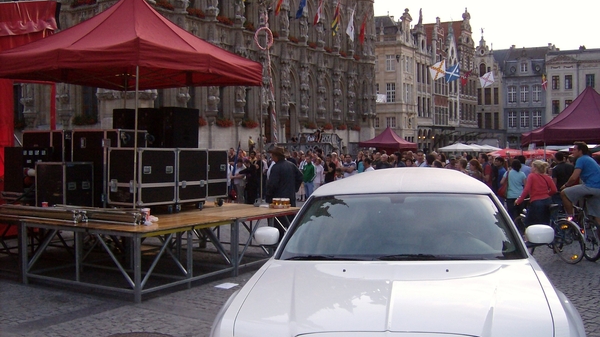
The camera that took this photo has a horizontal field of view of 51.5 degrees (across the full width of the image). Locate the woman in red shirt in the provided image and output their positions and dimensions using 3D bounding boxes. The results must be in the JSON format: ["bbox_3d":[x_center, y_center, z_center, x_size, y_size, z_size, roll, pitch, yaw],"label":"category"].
[{"bbox_3d":[3.800,0.690,10.000,0.550,1.650,0.420,-1,2,-25],"label":"woman in red shirt"}]

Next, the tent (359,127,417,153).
[{"bbox_3d":[6.130,-1.130,43.000,3.050,3.450,3.050,1,2,31],"label":"tent"}]

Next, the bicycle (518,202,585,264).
[{"bbox_3d":[4.080,1.000,10.350,0.580,1.040,1.750,-1,2,-22],"label":"bicycle"}]

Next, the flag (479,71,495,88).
[{"bbox_3d":[24.032,-11.438,80.000,1.800,2.000,0.300,1,2,30],"label":"flag"}]

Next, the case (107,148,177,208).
[{"bbox_3d":[-2.300,0.190,9.150,0.620,0.950,0.760,1,2,31],"label":"case"}]

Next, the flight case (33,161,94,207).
[{"bbox_3d":[-3.500,0.290,9.280,0.640,0.760,0.530,1,2,31],"label":"flight case"}]

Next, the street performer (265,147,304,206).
[{"bbox_3d":[-0.288,0.515,11.200,0.600,1.830,0.420,-1,2,-30],"label":"street performer"}]

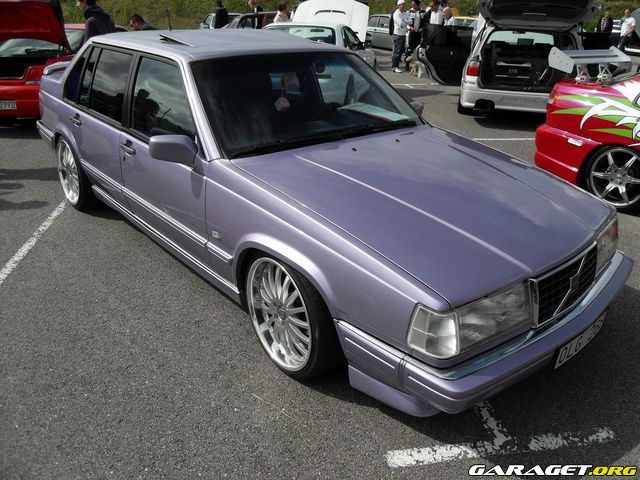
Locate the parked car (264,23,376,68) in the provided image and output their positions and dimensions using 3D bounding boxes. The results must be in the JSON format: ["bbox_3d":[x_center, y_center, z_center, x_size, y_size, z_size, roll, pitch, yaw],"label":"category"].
[{"bbox_3d":[-0.027,-3.317,9.547,1.740,1.290,4.200,7,26,11],"label":"parked car"}]

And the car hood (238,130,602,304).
[{"bbox_3d":[0.602,-0.272,2.591,1.500,0.160,1.420,-19,42,-38],"label":"car hood"}]

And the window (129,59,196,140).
[{"bbox_3d":[-0.899,-0.791,3.001,0.050,0.450,0.930,8,14,-47],"label":"window"}]

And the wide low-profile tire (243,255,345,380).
[{"bbox_3d":[-0.111,0.325,2.522,0.250,0.655,0.655,-16,31,-34],"label":"wide low-profile tire"}]

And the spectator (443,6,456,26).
[{"bbox_3d":[3.133,-4.966,12.971,0.360,1.600,0.480,-10,28,-24],"label":"spectator"}]

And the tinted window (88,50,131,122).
[{"bbox_3d":[-1.443,-1.059,3.552,0.050,0.460,0.620,8,14,-47],"label":"tinted window"}]

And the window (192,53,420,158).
[{"bbox_3d":[-0.017,-0.877,3.089,1.480,0.120,0.700,-19,67,-38],"label":"window"}]

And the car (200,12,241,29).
[{"bbox_3d":[-3.061,-6.775,17.225,1.700,1.410,4.250,-8,26,-20],"label":"car"}]

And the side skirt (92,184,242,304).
[{"bbox_3d":[-1.067,-0.050,3.374,0.100,0.140,2.080,-19,33,-38],"label":"side skirt"}]

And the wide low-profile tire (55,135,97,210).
[{"bbox_3d":[-1.976,-0.603,4.348,0.250,0.655,0.655,-19,33,-38],"label":"wide low-profile tire"}]

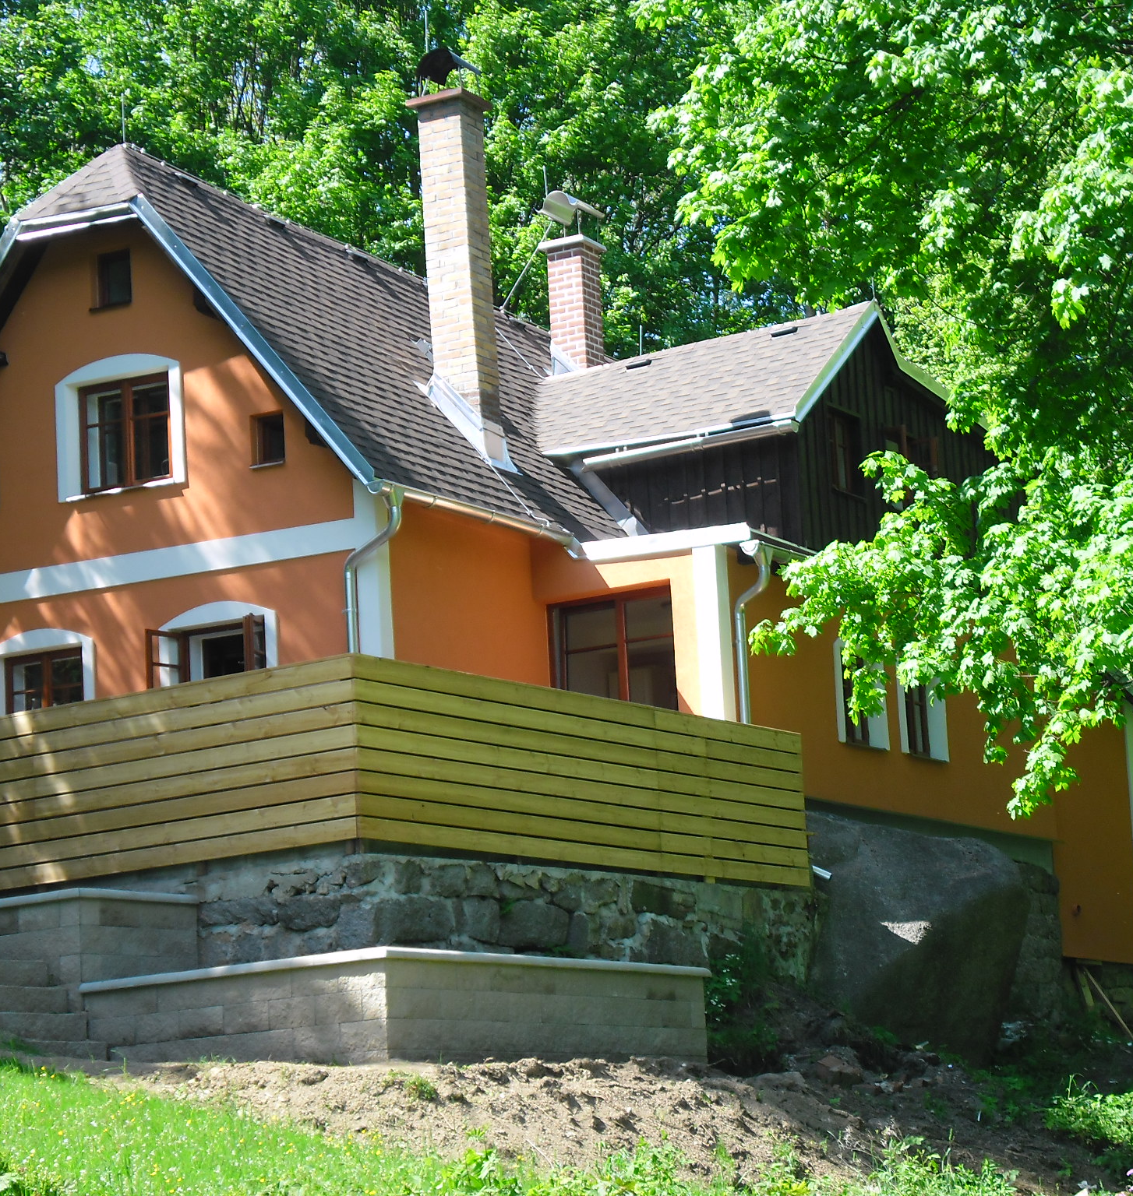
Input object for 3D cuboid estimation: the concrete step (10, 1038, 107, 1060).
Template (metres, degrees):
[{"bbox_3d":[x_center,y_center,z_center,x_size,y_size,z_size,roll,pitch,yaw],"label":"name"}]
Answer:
[{"bbox_3d":[-3.490,3.111,23.108,0.260,0.200,0.830,-10,-12,32],"label":"concrete step"}]

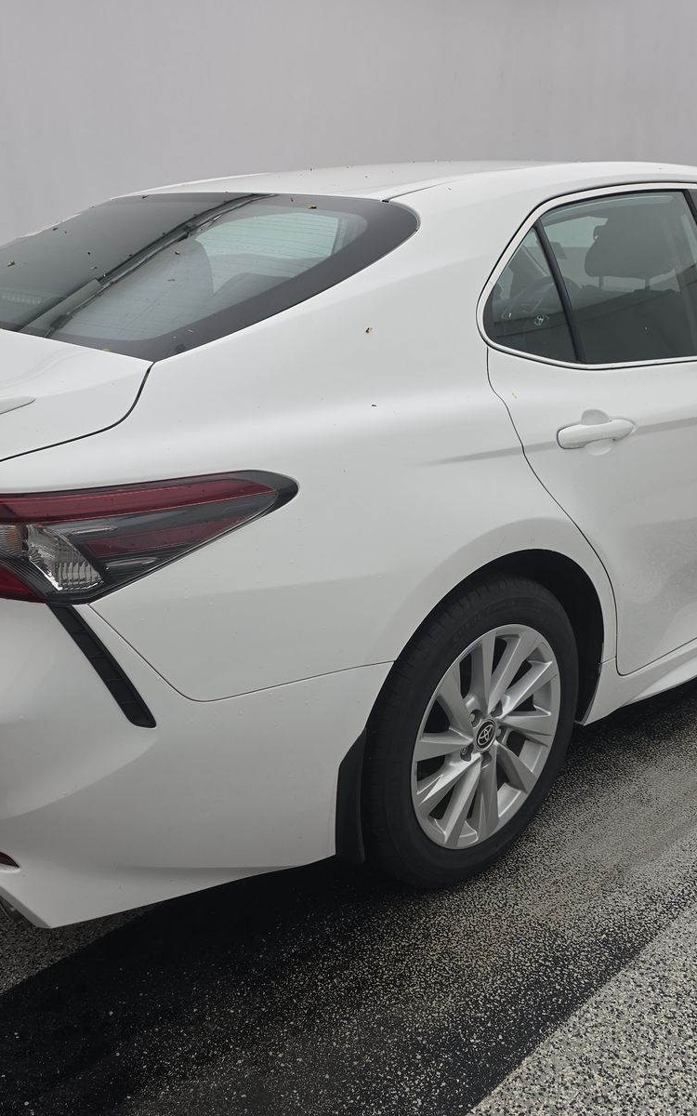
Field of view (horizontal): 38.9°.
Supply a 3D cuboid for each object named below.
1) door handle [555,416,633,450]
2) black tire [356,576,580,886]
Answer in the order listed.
[{"bbox_3d":[0.484,-0.243,1.929,0.255,0.057,0.050,-17,26,-40],"label":"door handle"},{"bbox_3d":[0.224,0.337,2.056,0.660,0.660,0.220,-17,26,-40],"label":"black tire"}]

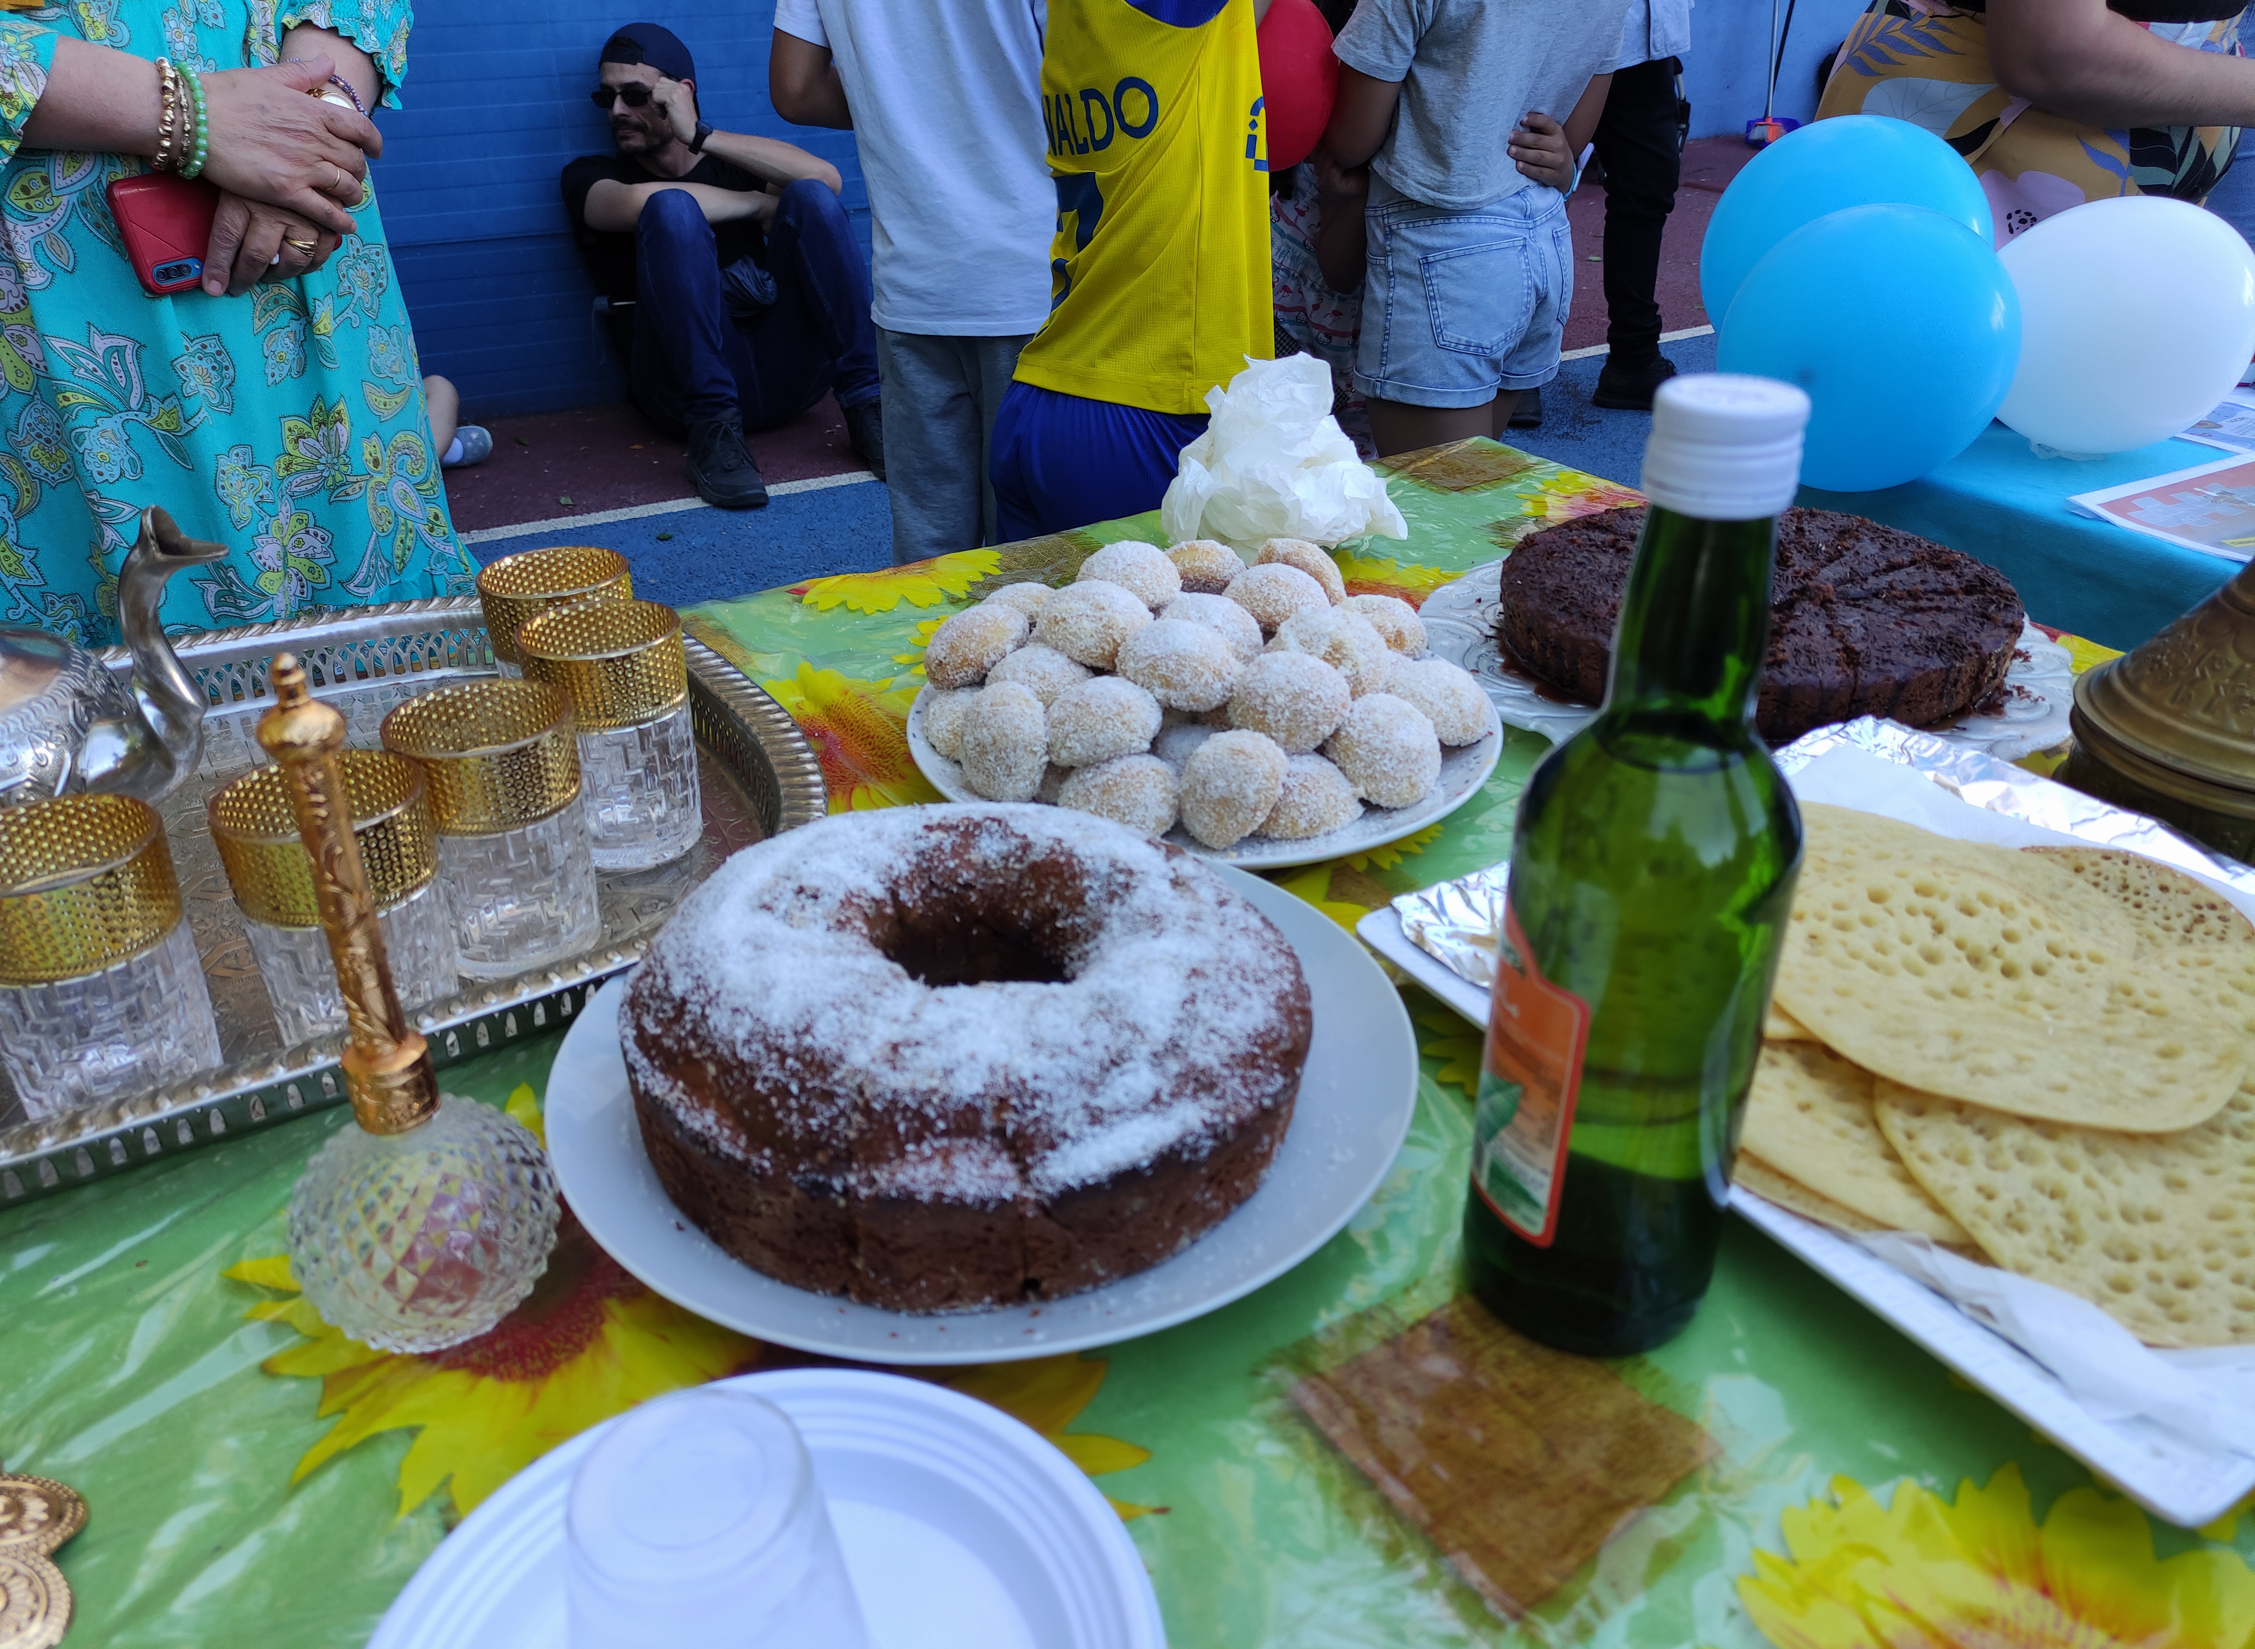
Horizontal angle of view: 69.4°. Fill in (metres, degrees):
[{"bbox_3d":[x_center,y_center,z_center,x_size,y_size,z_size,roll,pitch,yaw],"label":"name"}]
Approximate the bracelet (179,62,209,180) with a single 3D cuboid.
[{"bbox_3d":[-0.624,-0.468,1.085,0.012,0.068,0.056,-2,23,-44],"label":"bracelet"}]

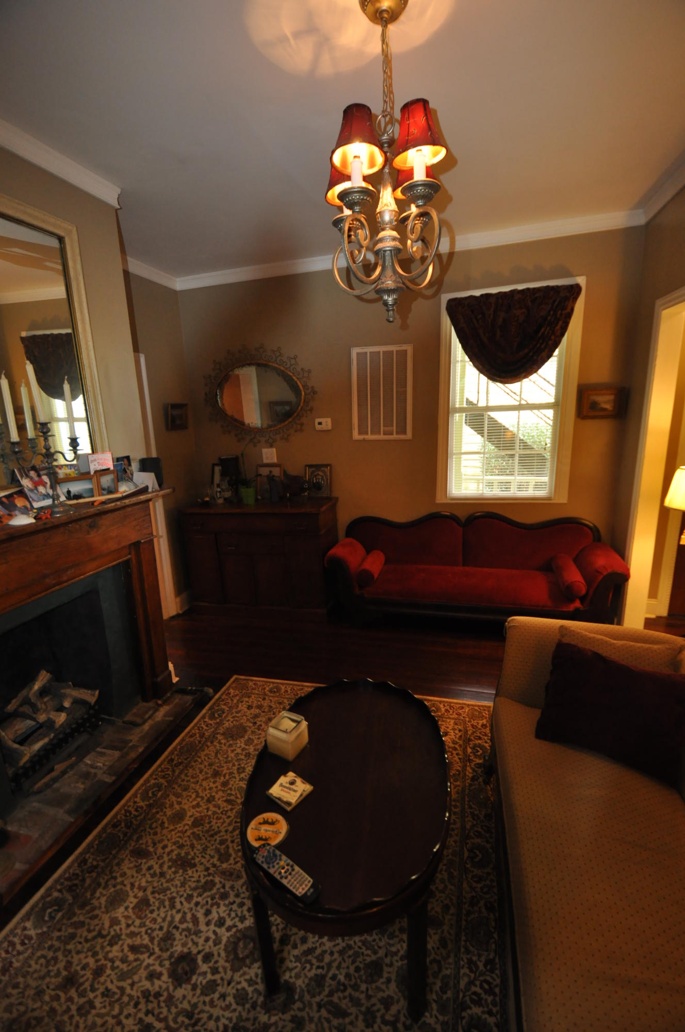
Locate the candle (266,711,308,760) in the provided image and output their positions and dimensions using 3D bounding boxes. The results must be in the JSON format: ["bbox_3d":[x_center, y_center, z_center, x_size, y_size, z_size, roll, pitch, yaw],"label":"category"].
[{"bbox_3d":[-0.176,0.706,1.388,0.089,0.091,0.089,5,15,31],"label":"candle"}]

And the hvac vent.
[{"bbox_3d":[0.296,-0.917,3.240,0.462,0.685,0.030,1,13,15],"label":"hvac vent"}]

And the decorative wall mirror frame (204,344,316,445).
[{"bbox_3d":[-0.681,-0.980,3.491,1.002,0.796,0.040,1,13,15],"label":"decorative wall mirror frame"}]

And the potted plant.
[{"bbox_3d":[-0.762,-0.316,3.433,0.170,0.435,0.170,1,13,15],"label":"potted plant"}]

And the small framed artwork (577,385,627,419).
[{"bbox_3d":[1.722,-0.753,2.865,0.251,0.211,0.045,1,13,15],"label":"small framed artwork"}]

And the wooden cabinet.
[{"bbox_3d":[-0.625,0.336,3.520,1.158,0.890,0.535,1,13,15],"label":"wooden cabinet"}]

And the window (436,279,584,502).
[{"bbox_3d":[1.141,-0.810,3.014,0.926,1.484,0.110,1,13,15],"label":"window"}]

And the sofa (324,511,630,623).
[{"bbox_3d":[0.862,0.417,3.064,1.905,0.808,0.597,1,13,15],"label":"sofa"}]

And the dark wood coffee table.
[{"bbox_3d":[0.040,0.994,1.358,0.592,0.516,0.853,0,13,11],"label":"dark wood coffee table"}]

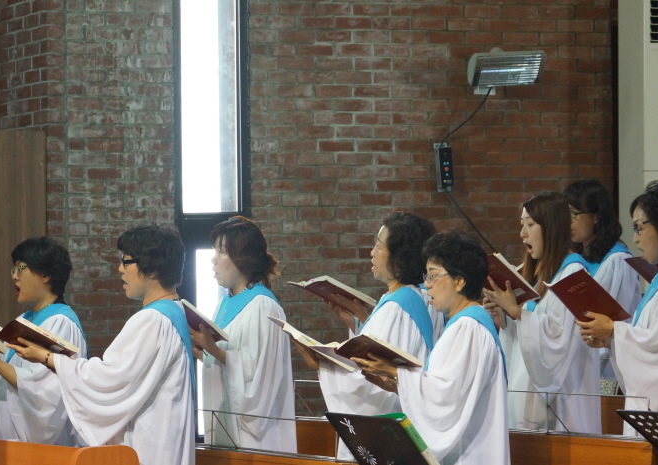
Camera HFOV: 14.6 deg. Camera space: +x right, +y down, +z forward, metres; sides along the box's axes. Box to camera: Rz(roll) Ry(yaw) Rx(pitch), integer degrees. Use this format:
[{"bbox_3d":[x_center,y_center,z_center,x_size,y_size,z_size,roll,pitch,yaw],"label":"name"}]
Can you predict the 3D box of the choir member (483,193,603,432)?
[{"bbox_3d":[0.751,0.662,9.058,0.400,1.620,0.430,-1,1,-26],"label":"choir member"}]

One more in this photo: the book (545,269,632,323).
[{"bbox_3d":[0.829,0.225,8.350,0.240,0.080,0.300,43,-25,-19],"label":"book"}]

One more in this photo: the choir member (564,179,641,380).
[{"bbox_3d":[1.002,0.596,9.708,0.390,1.600,0.430,-1,1,-26],"label":"choir member"}]

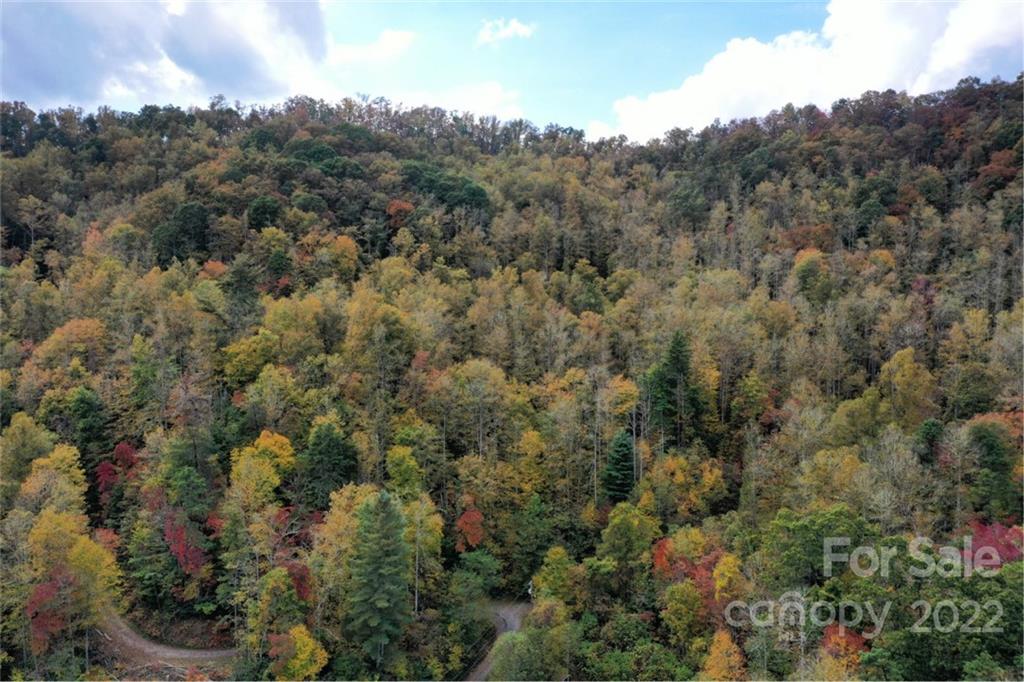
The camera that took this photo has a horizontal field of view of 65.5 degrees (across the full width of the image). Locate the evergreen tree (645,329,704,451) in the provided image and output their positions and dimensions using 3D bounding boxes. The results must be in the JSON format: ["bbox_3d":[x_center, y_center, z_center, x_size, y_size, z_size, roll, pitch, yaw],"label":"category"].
[{"bbox_3d":[30.620,9.550,150.000,10.230,23.060,9.930,0,3,0],"label":"evergreen tree"}]

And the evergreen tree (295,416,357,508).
[{"bbox_3d":[-30.130,20.310,130.000,9.820,15.960,9.530,0,3,0],"label":"evergreen tree"}]

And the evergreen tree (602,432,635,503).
[{"bbox_3d":[18.190,21.560,136.000,5.300,12.550,5.140,0,3,0],"label":"evergreen tree"}]

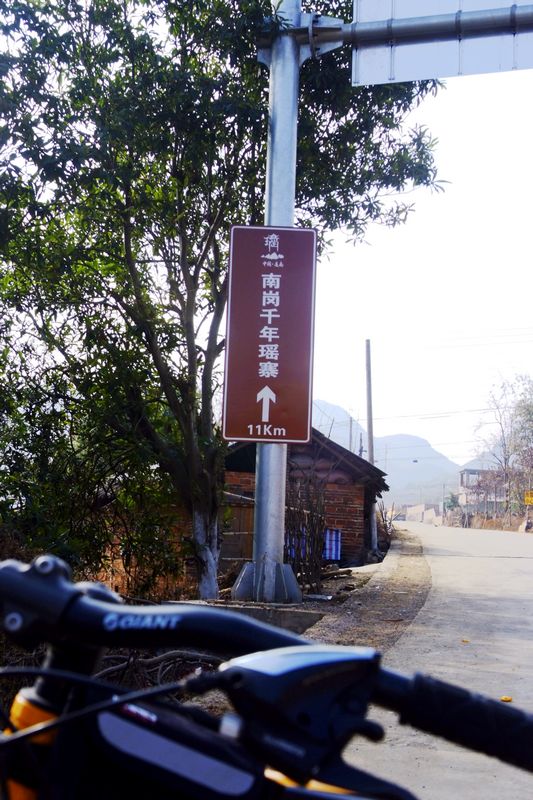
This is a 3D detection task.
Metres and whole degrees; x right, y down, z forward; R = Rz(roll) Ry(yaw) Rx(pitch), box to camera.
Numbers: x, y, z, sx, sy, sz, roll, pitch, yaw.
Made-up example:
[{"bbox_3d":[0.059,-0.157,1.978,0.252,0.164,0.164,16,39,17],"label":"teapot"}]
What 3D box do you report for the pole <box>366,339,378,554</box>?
[{"bbox_3d":[3.485,1.478,35.411,0.190,7.100,0.190,-2,-7,6],"label":"pole"}]

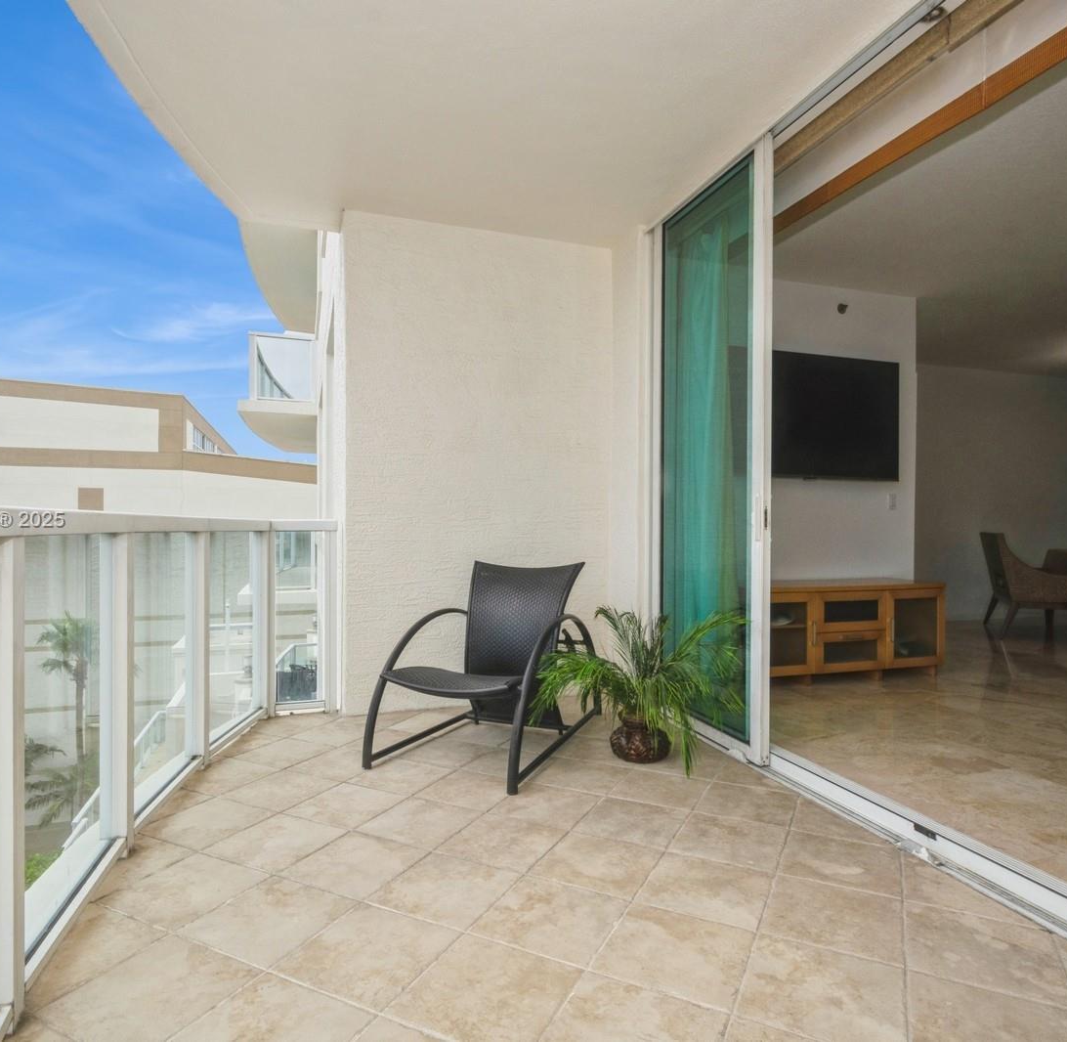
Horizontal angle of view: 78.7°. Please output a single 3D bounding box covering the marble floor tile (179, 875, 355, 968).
[{"bbox_3d":[-0.680,1.034,1.691,0.318,0.010,0.318,0,-1,26],"label":"marble floor tile"}]

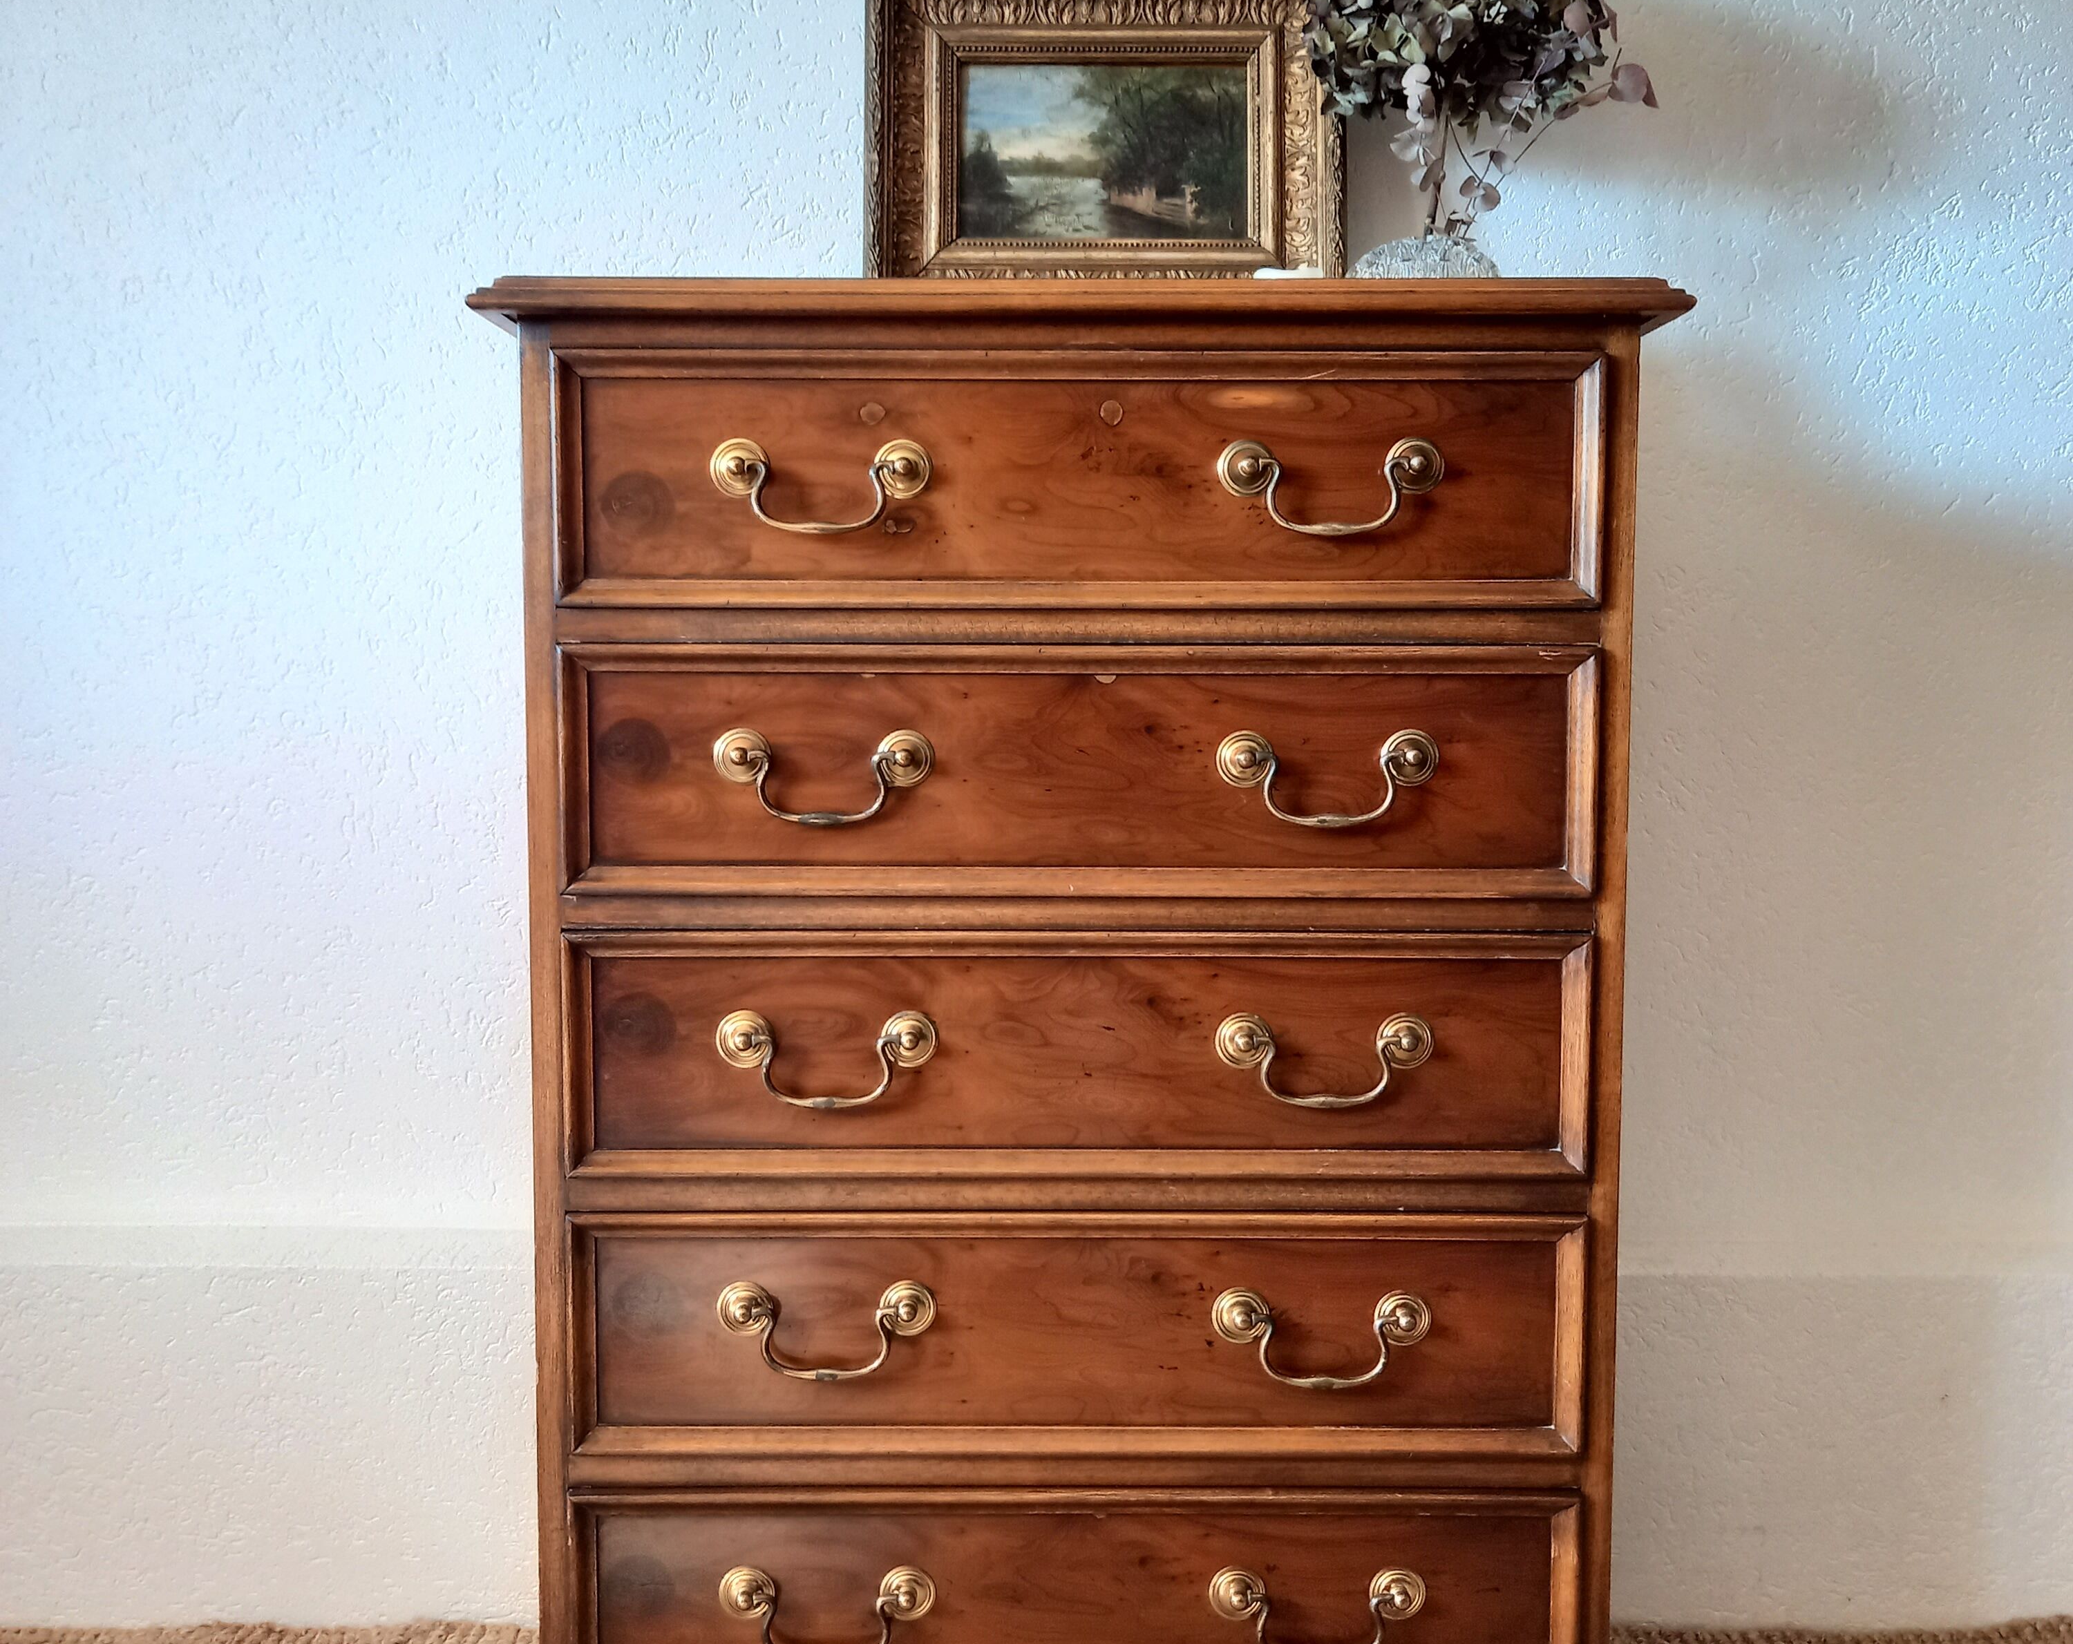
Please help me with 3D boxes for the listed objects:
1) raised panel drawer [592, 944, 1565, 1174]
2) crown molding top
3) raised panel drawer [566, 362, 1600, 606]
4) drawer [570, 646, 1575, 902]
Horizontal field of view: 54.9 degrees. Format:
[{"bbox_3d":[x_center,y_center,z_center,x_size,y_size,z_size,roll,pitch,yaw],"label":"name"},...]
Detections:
[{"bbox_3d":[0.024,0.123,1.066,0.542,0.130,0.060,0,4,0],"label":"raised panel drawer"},{"bbox_3d":[0.023,-0.276,1.193,0.624,0.023,0.361,0,4,0],"label":"crown molding top"},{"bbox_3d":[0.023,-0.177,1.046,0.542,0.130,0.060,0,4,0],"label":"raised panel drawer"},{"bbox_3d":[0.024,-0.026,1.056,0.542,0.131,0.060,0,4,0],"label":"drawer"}]

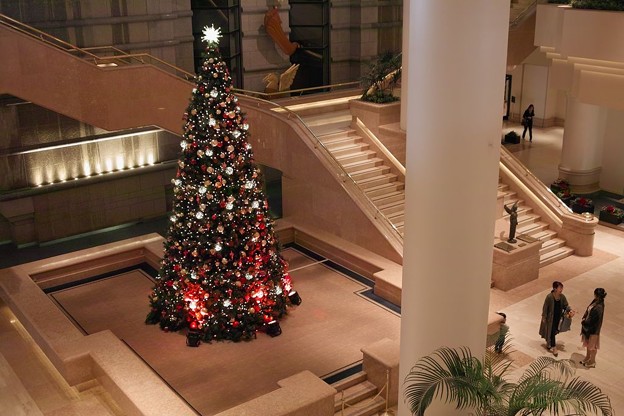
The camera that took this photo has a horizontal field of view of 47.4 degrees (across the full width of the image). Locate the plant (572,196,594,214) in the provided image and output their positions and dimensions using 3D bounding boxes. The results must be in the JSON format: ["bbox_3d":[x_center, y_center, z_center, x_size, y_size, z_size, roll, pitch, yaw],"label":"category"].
[{"bbox_3d":[8.601,-0.132,22.527,0.430,0.470,0.580,-14,22,-34],"label":"plant"}]

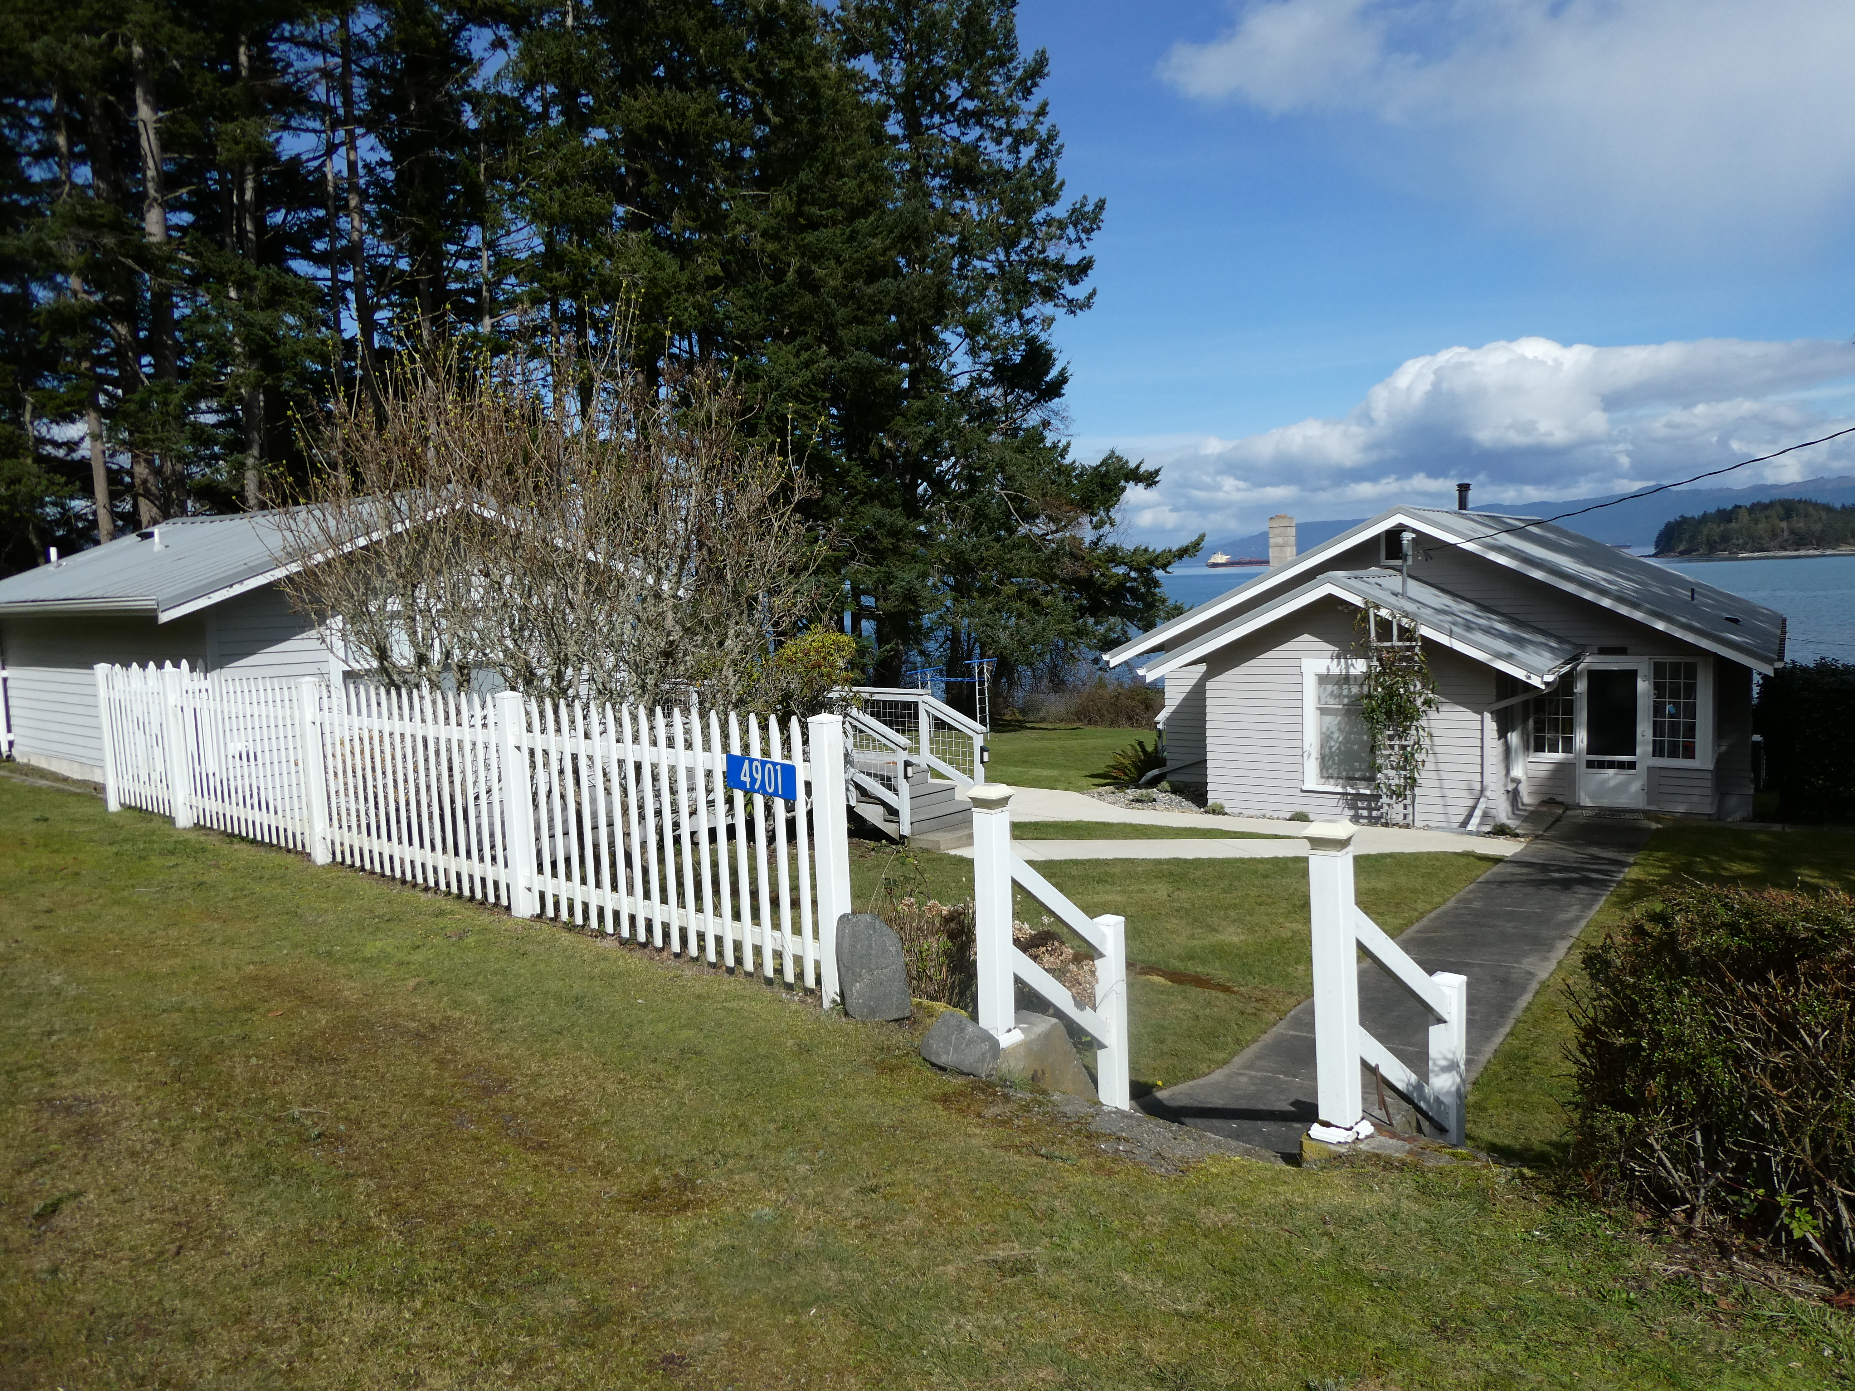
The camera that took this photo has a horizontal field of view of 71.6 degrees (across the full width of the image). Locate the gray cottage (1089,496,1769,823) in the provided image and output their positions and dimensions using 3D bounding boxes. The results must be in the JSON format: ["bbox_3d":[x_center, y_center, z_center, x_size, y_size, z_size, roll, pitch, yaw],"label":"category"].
[{"bbox_3d":[9.712,-1.105,23.133,9.400,4.400,15.400,2,7,34],"label":"gray cottage"}]

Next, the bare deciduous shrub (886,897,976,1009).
[{"bbox_3d":[0.056,1.216,5.850,0.500,0.580,0.480,-2,6,0],"label":"bare deciduous shrub"}]

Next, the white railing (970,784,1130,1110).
[{"bbox_3d":[0.527,1.071,5.255,0.140,1.538,0.950,3,7,41],"label":"white railing"}]

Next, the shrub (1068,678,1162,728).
[{"bbox_3d":[4.814,0.198,32.000,2.700,1.300,1.800,-2,6,0],"label":"shrub"}]

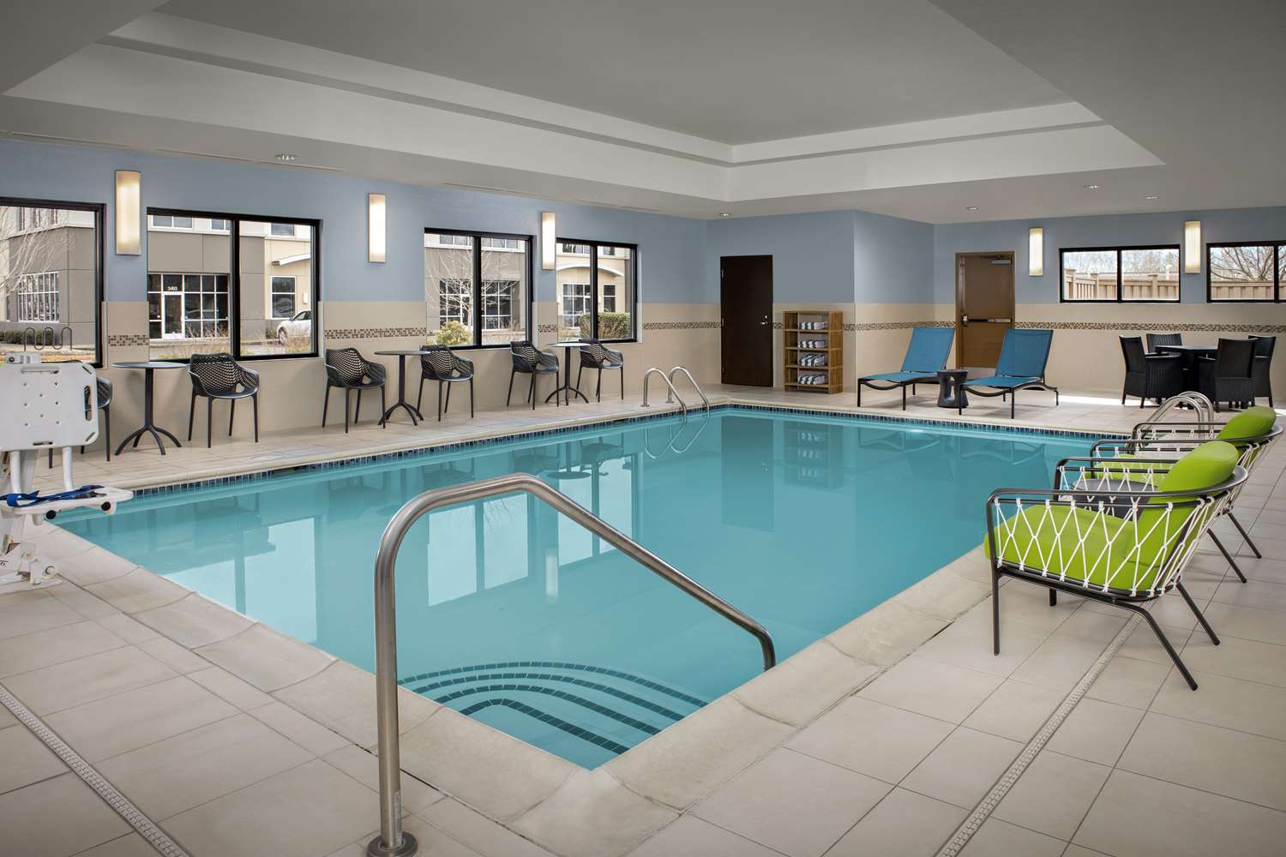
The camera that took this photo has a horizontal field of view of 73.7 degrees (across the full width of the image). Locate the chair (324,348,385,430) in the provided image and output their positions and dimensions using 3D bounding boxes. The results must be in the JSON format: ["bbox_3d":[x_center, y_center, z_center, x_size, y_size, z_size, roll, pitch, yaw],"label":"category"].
[{"bbox_3d":[-2.965,-0.414,8.830,0.580,0.810,0.540,5,7,43],"label":"chair"}]

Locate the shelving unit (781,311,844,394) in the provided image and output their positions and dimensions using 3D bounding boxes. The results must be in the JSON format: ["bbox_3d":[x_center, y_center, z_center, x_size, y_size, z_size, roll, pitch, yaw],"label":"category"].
[{"bbox_3d":[2.596,-1.157,12.894,0.710,1.220,0.430,6,9,40],"label":"shelving unit"}]

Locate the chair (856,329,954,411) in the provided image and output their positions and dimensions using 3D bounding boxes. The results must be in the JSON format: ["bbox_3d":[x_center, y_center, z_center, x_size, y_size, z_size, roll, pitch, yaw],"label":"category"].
[{"bbox_3d":[3.455,-0.804,11.090,0.640,0.940,1.790,5,7,40],"label":"chair"}]

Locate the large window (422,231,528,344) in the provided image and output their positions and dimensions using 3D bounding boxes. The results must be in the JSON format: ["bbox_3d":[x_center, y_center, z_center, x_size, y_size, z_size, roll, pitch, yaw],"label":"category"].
[{"bbox_3d":[-1.967,-1.688,10.358,0.100,1.370,1.620,5,7,41],"label":"large window"}]

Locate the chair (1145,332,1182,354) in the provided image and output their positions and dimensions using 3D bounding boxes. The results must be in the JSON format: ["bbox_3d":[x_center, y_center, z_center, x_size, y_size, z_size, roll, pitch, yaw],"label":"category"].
[{"bbox_3d":[7.406,-0.869,11.948,0.520,0.880,0.590,0,7,3],"label":"chair"}]

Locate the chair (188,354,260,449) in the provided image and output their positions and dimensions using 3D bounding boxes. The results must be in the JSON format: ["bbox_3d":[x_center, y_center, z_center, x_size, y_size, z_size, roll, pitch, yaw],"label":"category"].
[{"bbox_3d":[-3.888,-0.270,7.945,0.590,0.810,0.550,5,8,44],"label":"chair"}]

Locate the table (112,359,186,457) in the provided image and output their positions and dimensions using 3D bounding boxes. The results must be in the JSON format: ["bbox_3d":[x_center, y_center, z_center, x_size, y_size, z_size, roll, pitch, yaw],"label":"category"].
[{"bbox_3d":[-4.295,-0.188,7.454,0.610,0.755,0.610,5,7,41],"label":"table"}]

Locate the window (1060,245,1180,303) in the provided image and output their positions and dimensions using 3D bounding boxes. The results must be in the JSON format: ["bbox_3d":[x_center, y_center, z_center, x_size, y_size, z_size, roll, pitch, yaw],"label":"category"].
[{"bbox_3d":[7.118,-2.311,12.800,1.580,0.840,0.100,5,7,40],"label":"window"}]

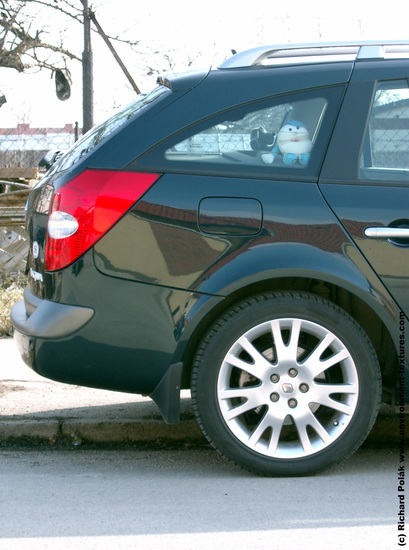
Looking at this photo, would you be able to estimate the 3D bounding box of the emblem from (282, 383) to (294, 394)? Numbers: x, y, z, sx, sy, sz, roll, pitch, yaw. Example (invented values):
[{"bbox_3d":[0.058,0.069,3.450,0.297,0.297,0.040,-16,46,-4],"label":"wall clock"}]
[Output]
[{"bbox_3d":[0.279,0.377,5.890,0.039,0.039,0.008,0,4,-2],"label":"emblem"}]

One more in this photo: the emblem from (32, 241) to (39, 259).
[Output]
[{"bbox_3d":[-0.582,-0.088,6.120,0.006,0.062,0.080,-1,4,-19],"label":"emblem"}]

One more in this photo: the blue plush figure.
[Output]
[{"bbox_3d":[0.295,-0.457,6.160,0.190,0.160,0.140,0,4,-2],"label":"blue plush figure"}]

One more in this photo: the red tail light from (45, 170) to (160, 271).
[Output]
[{"bbox_3d":[-0.342,-0.180,5.920,0.390,0.340,0.180,0,4,-3],"label":"red tail light"}]

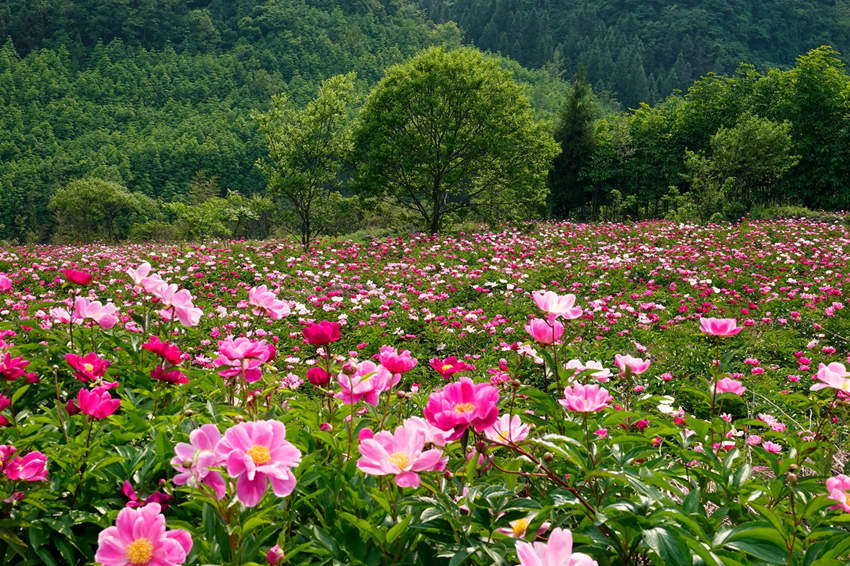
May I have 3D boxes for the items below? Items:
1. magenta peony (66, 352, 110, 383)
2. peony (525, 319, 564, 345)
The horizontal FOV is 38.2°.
[{"bbox_3d":[-0.823,0.207,3.000,0.108,0.075,0.090,0,2,-6],"label":"magenta peony"},{"bbox_3d":[0.312,0.127,3.200,0.105,0.070,0.100,0,2,0],"label":"peony"}]

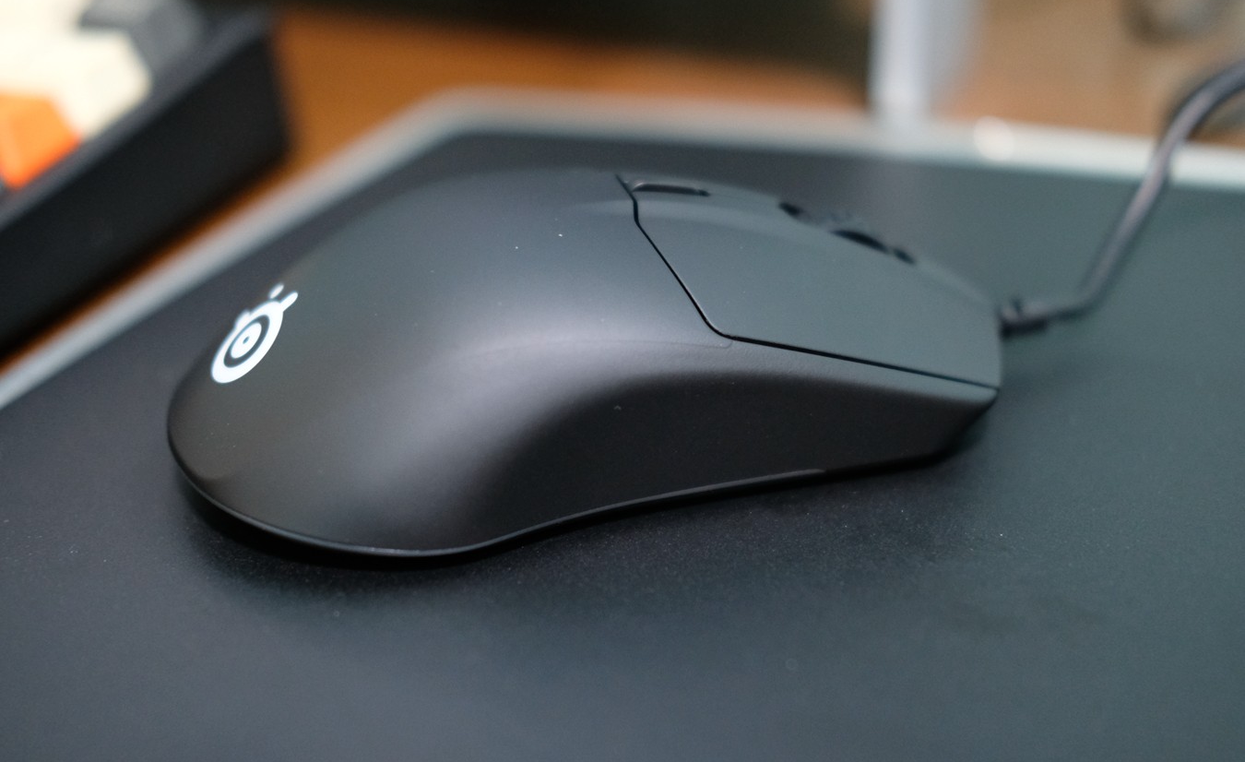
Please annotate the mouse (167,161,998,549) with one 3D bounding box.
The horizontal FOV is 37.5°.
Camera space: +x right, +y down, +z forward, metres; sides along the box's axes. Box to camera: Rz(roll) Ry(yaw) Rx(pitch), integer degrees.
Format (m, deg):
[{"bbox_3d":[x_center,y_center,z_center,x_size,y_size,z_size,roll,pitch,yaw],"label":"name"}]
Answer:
[{"bbox_3d":[-0.005,-0.010,0.268,0.121,0.038,0.067,-8,25,-14],"label":"mouse"}]

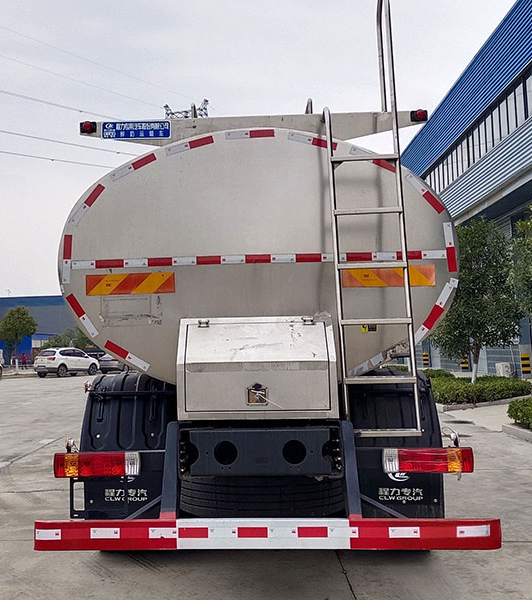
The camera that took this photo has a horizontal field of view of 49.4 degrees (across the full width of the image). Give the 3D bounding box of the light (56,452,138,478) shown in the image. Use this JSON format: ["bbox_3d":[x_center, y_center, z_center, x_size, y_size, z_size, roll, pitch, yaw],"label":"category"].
[{"bbox_3d":[-0.901,0.893,3.144,0.457,0.125,0.090,-2,-5,2],"label":"light"}]

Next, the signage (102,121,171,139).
[{"bbox_3d":[-0.830,-1.088,3.710,0.445,0.117,0.020,-2,-5,2],"label":"signage"}]

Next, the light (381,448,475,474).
[{"bbox_3d":[0.853,0.845,3.067,0.457,0.125,0.090,-2,-5,2],"label":"light"}]

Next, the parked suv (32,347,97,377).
[{"bbox_3d":[-12.684,4.035,37.200,1.840,1.750,4.600,-4,-5,24],"label":"parked suv"}]

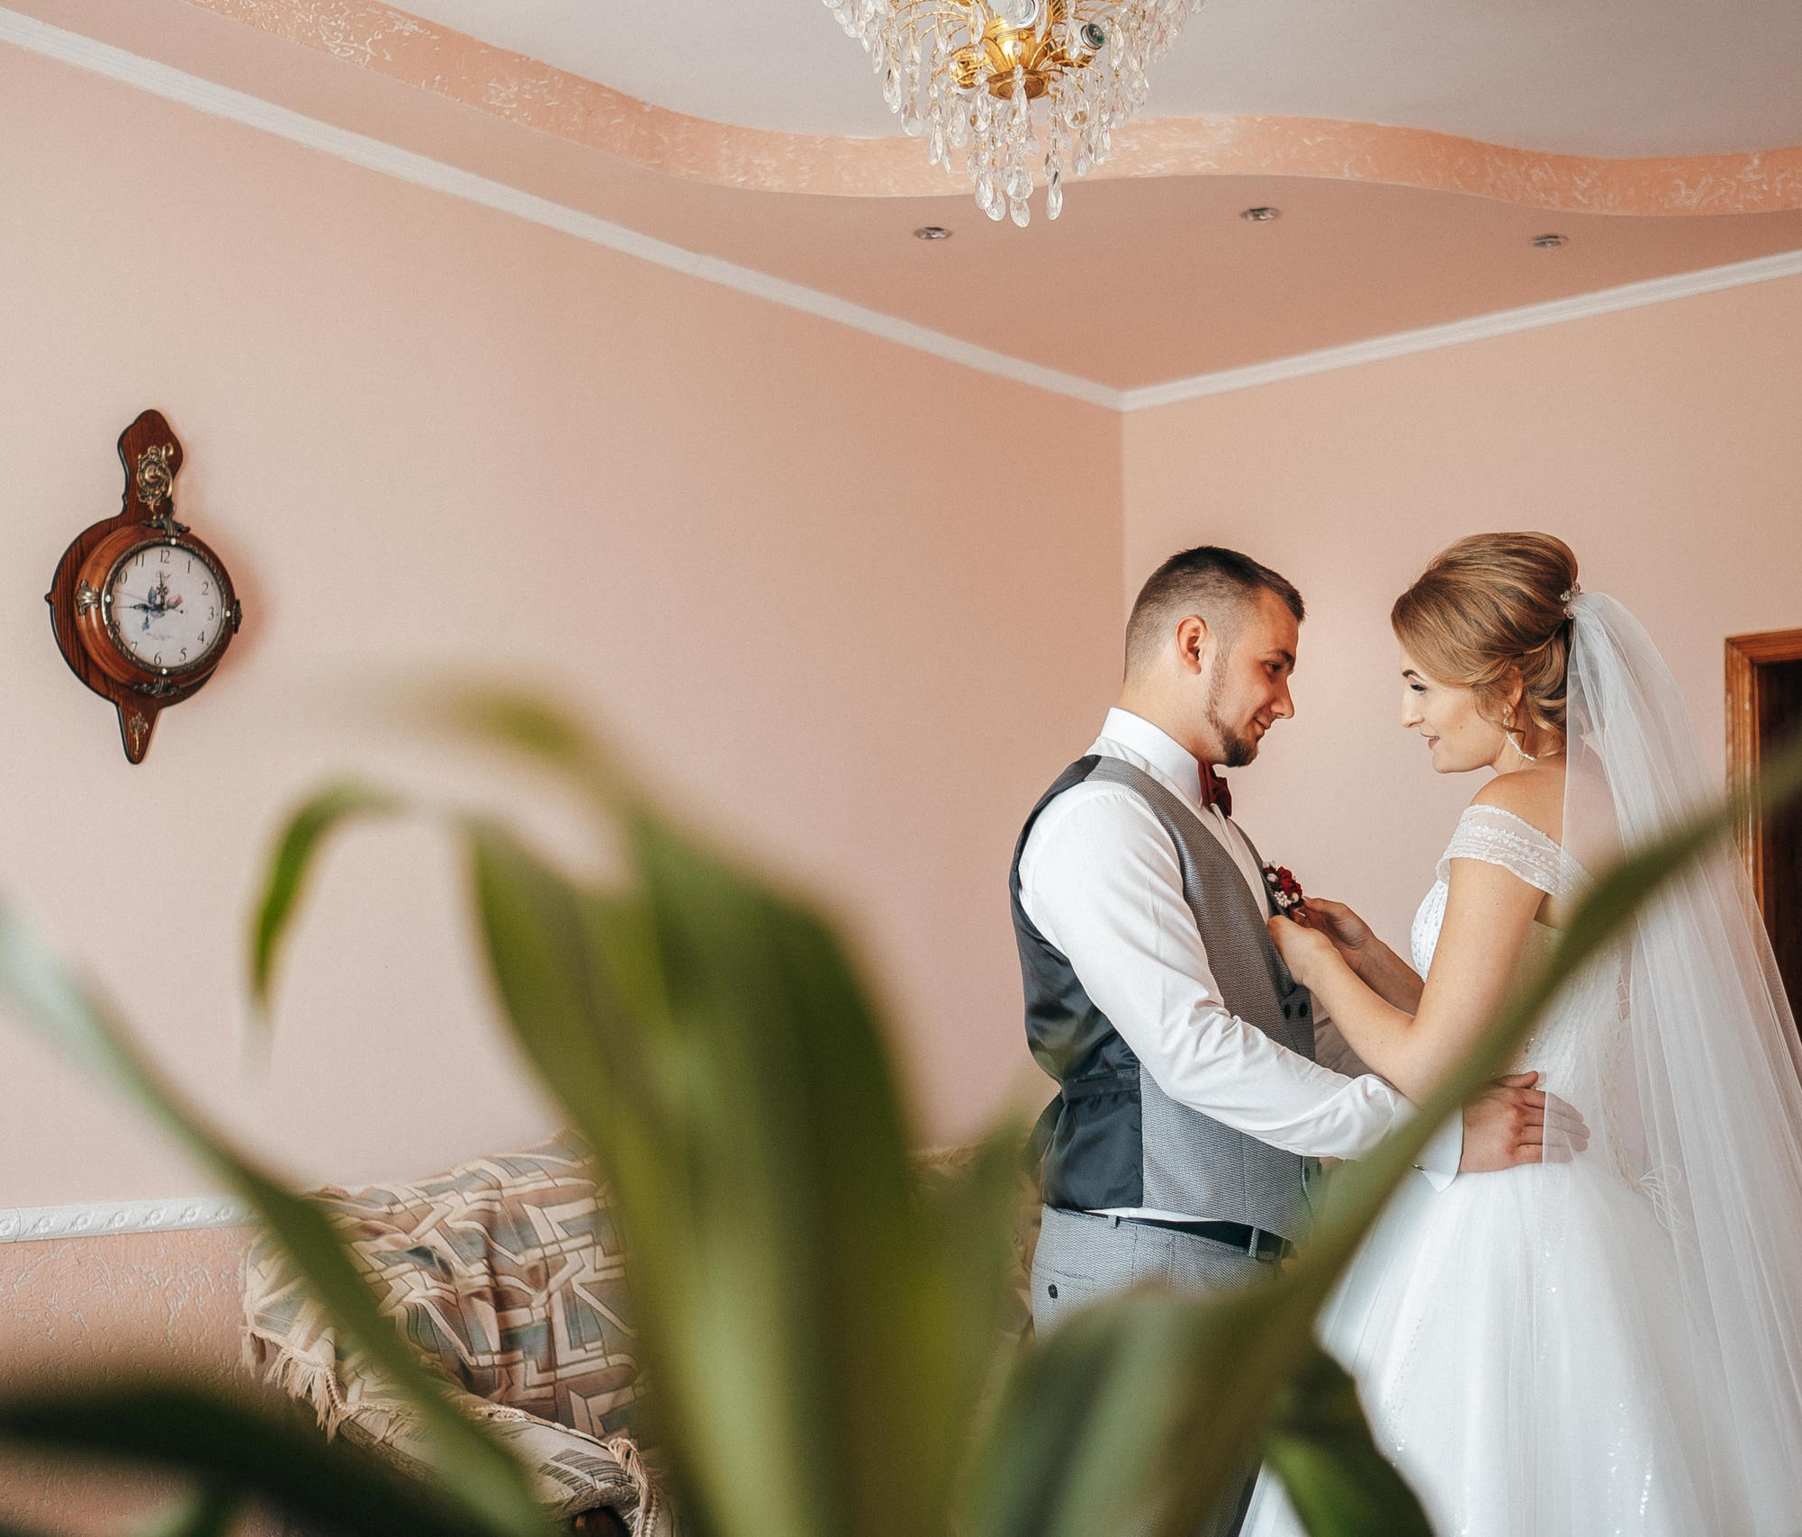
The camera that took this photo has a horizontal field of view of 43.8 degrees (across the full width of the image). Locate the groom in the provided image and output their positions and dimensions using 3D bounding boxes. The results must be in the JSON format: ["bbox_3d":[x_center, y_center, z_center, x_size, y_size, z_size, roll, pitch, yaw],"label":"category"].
[{"bbox_3d":[0.417,0.639,2.359,0.620,1.780,0.520,-1,-6,18],"label":"groom"}]

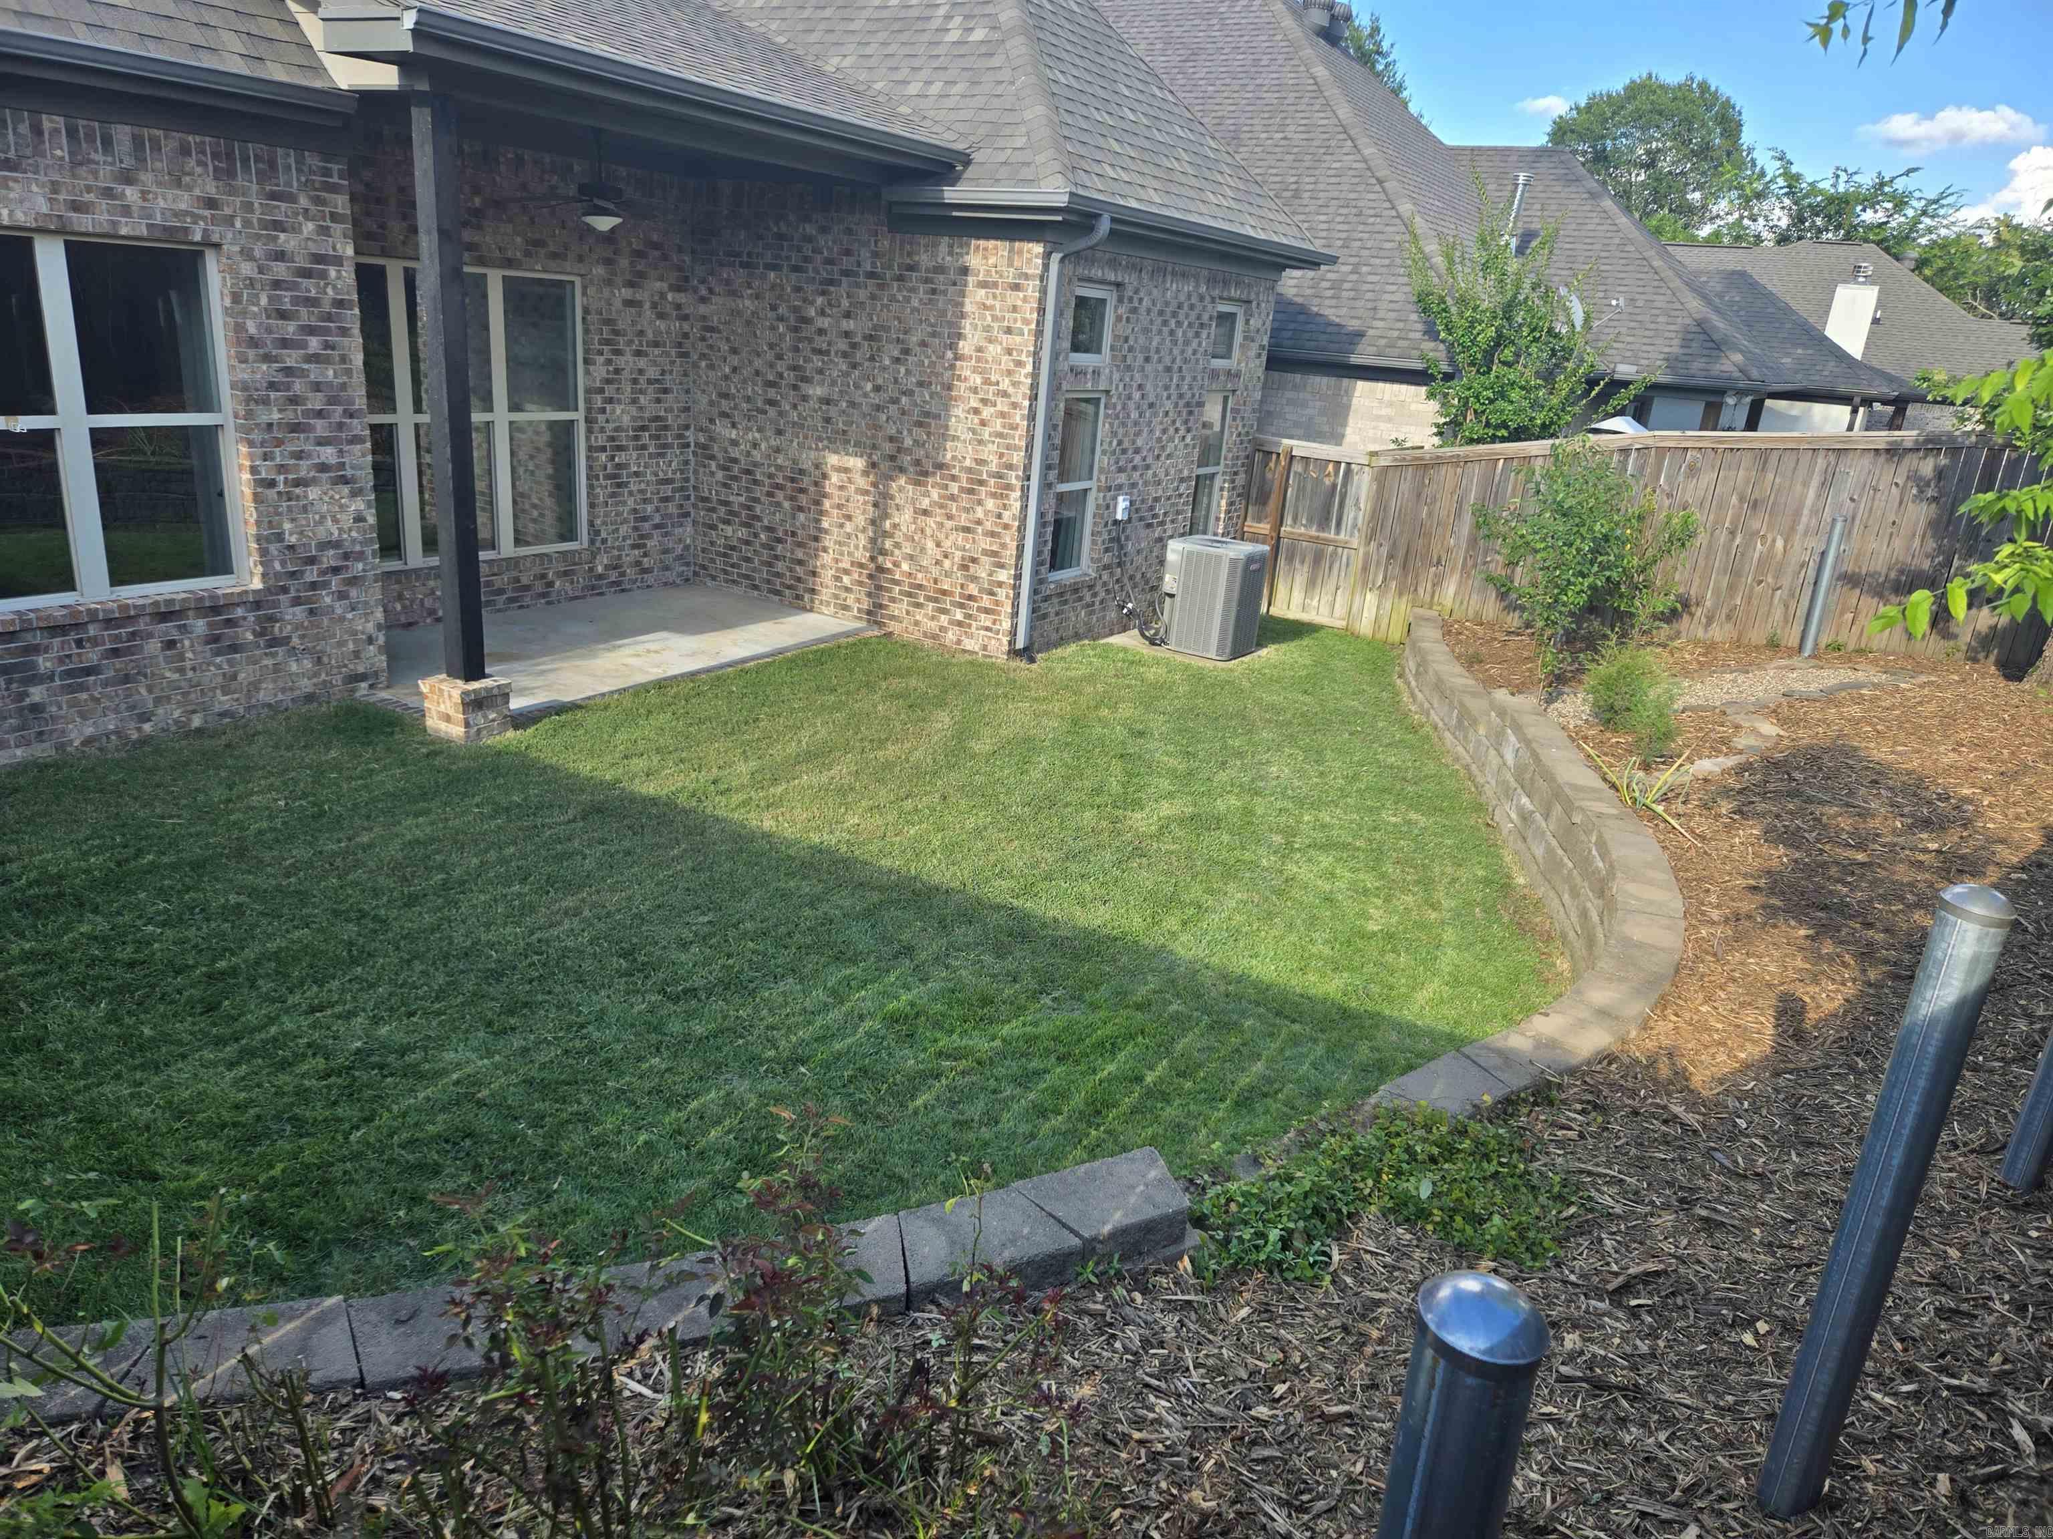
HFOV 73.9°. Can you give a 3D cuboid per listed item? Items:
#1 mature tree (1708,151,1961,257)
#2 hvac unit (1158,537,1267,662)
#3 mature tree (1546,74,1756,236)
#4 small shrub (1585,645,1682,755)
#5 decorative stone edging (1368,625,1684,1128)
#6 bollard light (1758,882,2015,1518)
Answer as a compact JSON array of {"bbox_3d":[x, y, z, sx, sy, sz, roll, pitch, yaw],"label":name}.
[{"bbox_3d":[22.958,-13.466,39.992,6.200,8.500,6.200,14,21,25],"label":"mature tree"},{"bbox_3d":[1.683,-1.527,12.122,0.680,0.930,0.690,16,21,28],"label":"hvac unit"},{"bbox_3d":[23.754,-20.303,53.705,8.200,12.800,8.200,12,20,19],"label":"mature tree"},{"bbox_3d":[3.747,-0.424,8.413,0.600,0.600,0.620,13,20,23],"label":"small shrub"},{"bbox_3d":[2.895,0.020,8.518,1.242,0.660,9.696,10,19,13],"label":"decorative stone edging"},{"bbox_3d":[1.560,0.835,2.497,0.106,1.310,0.106,14,22,28],"label":"bollard light"}]

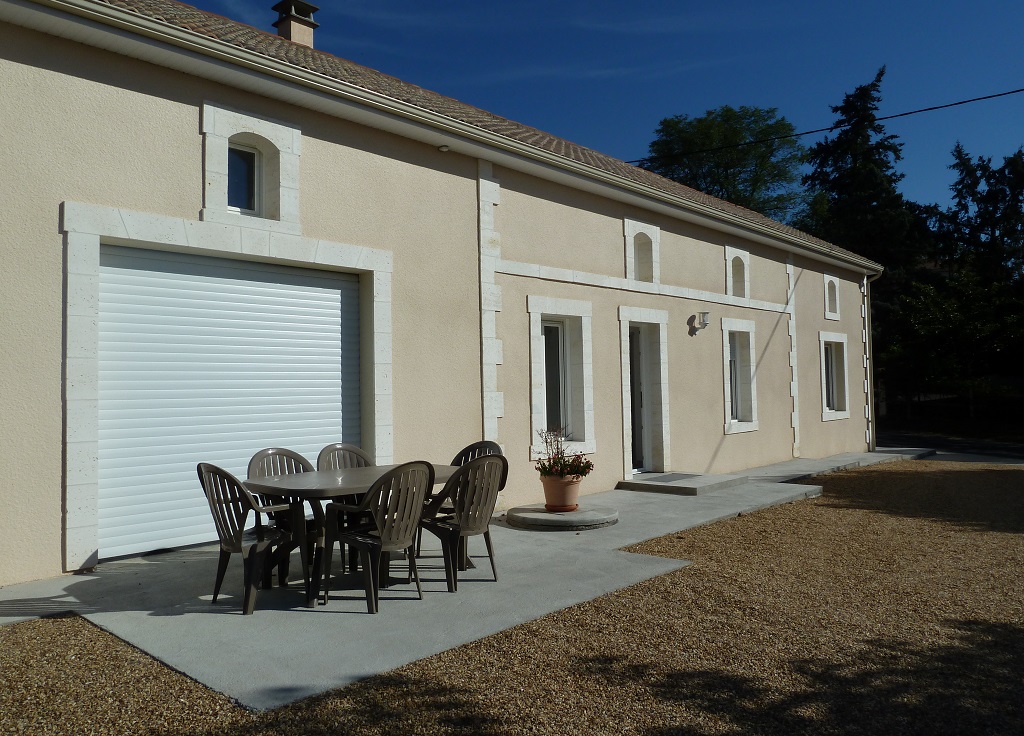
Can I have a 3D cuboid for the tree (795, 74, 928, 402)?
[{"bbox_3d":[16.299,-5.747,34.000,6.200,16.200,6.200,1,-3,-45],"label":"tree"}]

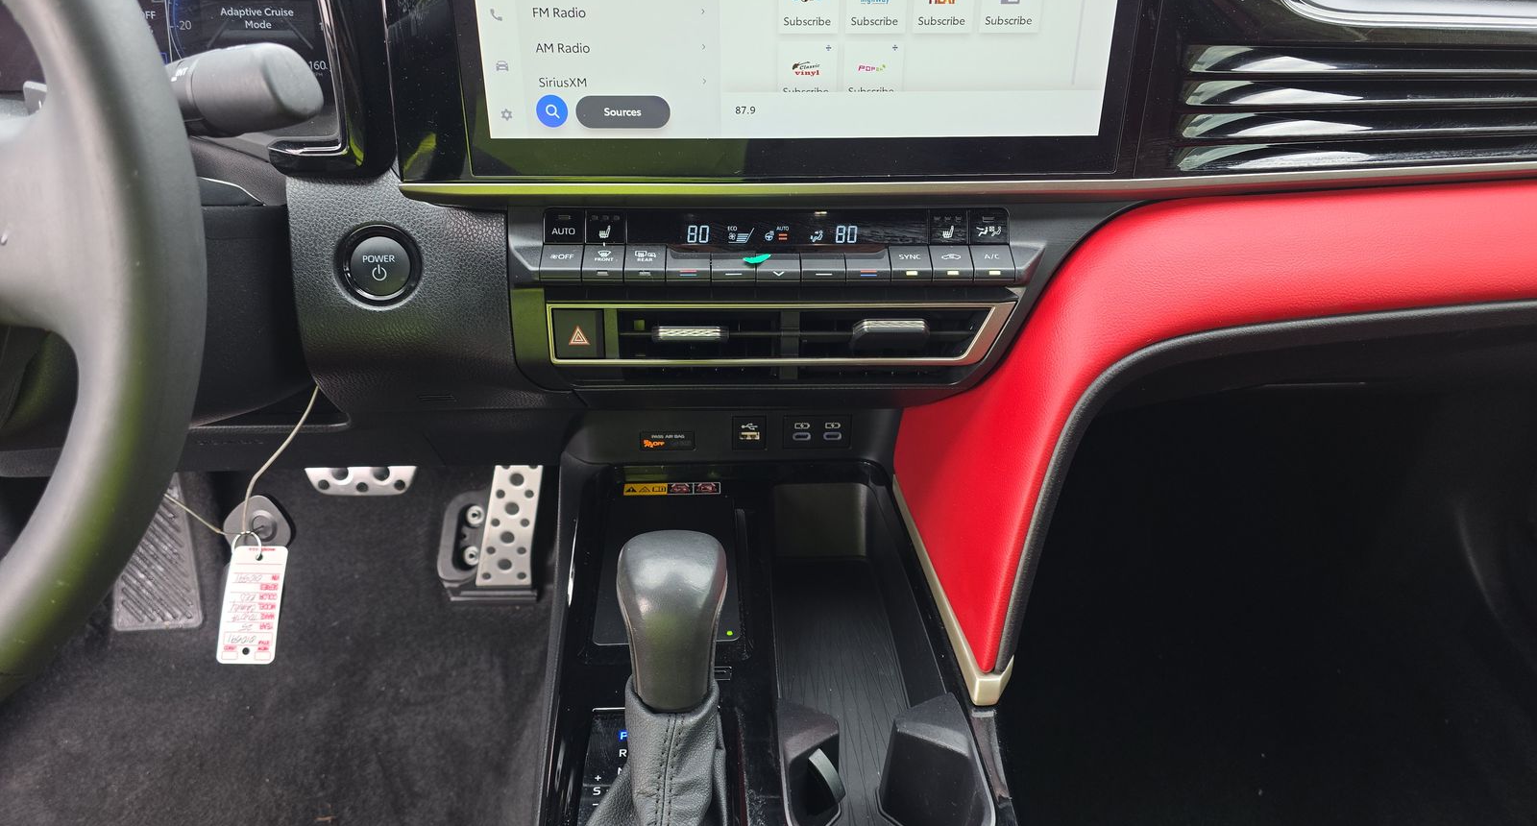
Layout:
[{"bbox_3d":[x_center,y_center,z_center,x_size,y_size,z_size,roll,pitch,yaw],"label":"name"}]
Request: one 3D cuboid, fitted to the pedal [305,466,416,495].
[{"bbox_3d":[-0.376,0.048,0.946,0.112,0.058,0.025,0,8,0],"label":"pedal"}]

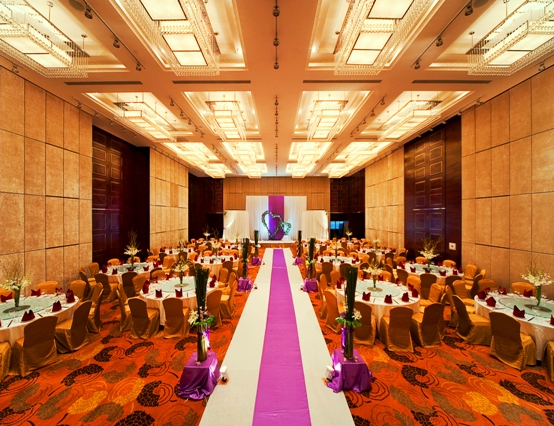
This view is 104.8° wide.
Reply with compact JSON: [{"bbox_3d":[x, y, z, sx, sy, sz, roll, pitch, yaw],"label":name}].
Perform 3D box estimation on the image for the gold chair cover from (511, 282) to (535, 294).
[{"bbox_3d":[6.860,2.468,5.896,0.460,0.930,0.570,-1,-1,41],"label":"gold chair cover"}]

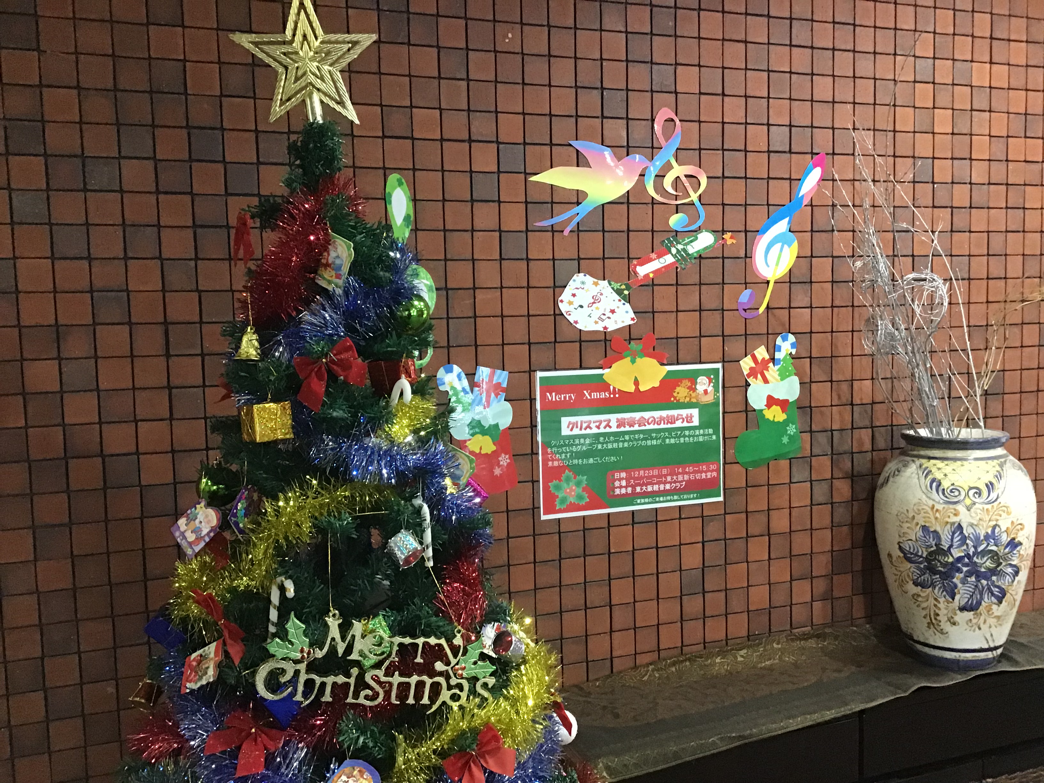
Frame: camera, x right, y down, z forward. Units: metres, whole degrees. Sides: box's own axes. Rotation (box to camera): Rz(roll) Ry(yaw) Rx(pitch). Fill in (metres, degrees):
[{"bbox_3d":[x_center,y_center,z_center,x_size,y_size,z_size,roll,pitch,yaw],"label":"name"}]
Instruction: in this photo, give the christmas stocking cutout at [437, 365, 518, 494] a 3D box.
[{"bbox_3d":[-0.064,0.059,1.294,0.122,0.193,0.010,-3,5,-19],"label":"christmas stocking cutout"}]

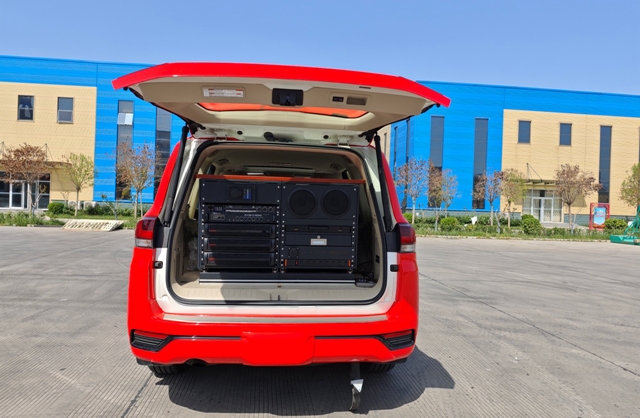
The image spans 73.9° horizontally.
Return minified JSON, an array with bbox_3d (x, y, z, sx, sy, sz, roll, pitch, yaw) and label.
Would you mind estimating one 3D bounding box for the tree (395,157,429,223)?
[{"bbox_3d":[6.241,-1.228,29.000,2.249,4.570,2.137,2,1,-6],"label":"tree"}]

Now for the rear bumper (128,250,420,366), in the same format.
[{"bbox_3d":[-0.286,0.557,2.576,1.900,0.580,0.540,2,1,-6],"label":"rear bumper"}]

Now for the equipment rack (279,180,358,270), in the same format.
[{"bbox_3d":[-0.024,0.113,3.018,0.510,0.580,0.500,2,1,-6],"label":"equipment rack"}]

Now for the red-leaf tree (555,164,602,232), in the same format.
[{"bbox_3d":[15.473,-0.630,25.500,2.734,4.198,2.597,2,1,-6],"label":"red-leaf tree"}]

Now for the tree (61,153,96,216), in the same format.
[{"bbox_3d":[-15.757,-1.585,27.800,2.220,4.086,2.109,2,1,-6],"label":"tree"}]

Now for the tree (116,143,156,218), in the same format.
[{"bbox_3d":[-11.965,-1.831,27.800,2.600,4.904,2.470,2,1,-6],"label":"tree"}]

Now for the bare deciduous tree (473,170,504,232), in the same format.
[{"bbox_3d":[10.930,-0.614,27.500,1.945,3.881,1.848,2,1,-6],"label":"bare deciduous tree"}]

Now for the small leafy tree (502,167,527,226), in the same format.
[{"bbox_3d":[13.425,-0.798,29.500,1.750,4.163,1.662,2,1,-6],"label":"small leafy tree"}]

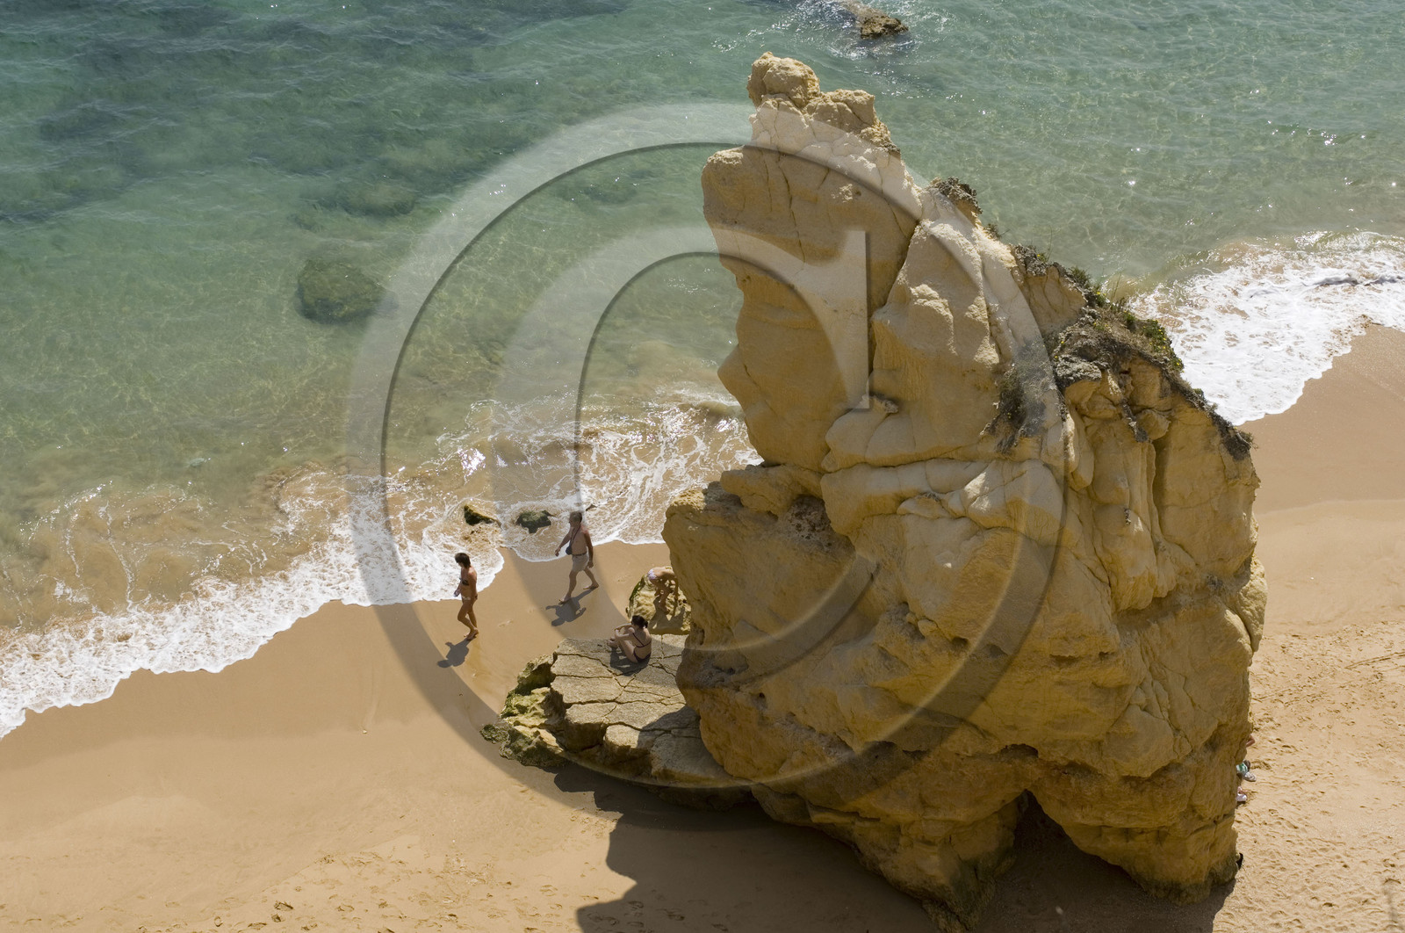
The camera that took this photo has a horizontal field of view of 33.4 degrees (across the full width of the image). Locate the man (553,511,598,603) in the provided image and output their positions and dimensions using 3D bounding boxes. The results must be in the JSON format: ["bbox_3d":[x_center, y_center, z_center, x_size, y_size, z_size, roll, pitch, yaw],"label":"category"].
[{"bbox_3d":[-2.105,1.466,39.402,0.780,1.700,0.560,-25,39,-35],"label":"man"}]

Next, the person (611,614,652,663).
[{"bbox_3d":[-1.132,2.615,36.616,0.750,0.820,0.480,24,39,34],"label":"person"}]

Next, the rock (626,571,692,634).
[{"bbox_3d":[-0.655,2.329,38.936,1.300,0.750,1.150,0,31,0],"label":"rock"}]

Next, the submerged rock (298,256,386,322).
[{"bbox_3d":[-8.044,-3.913,51.751,1.950,0.800,1.700,0,31,0],"label":"submerged rock"}]

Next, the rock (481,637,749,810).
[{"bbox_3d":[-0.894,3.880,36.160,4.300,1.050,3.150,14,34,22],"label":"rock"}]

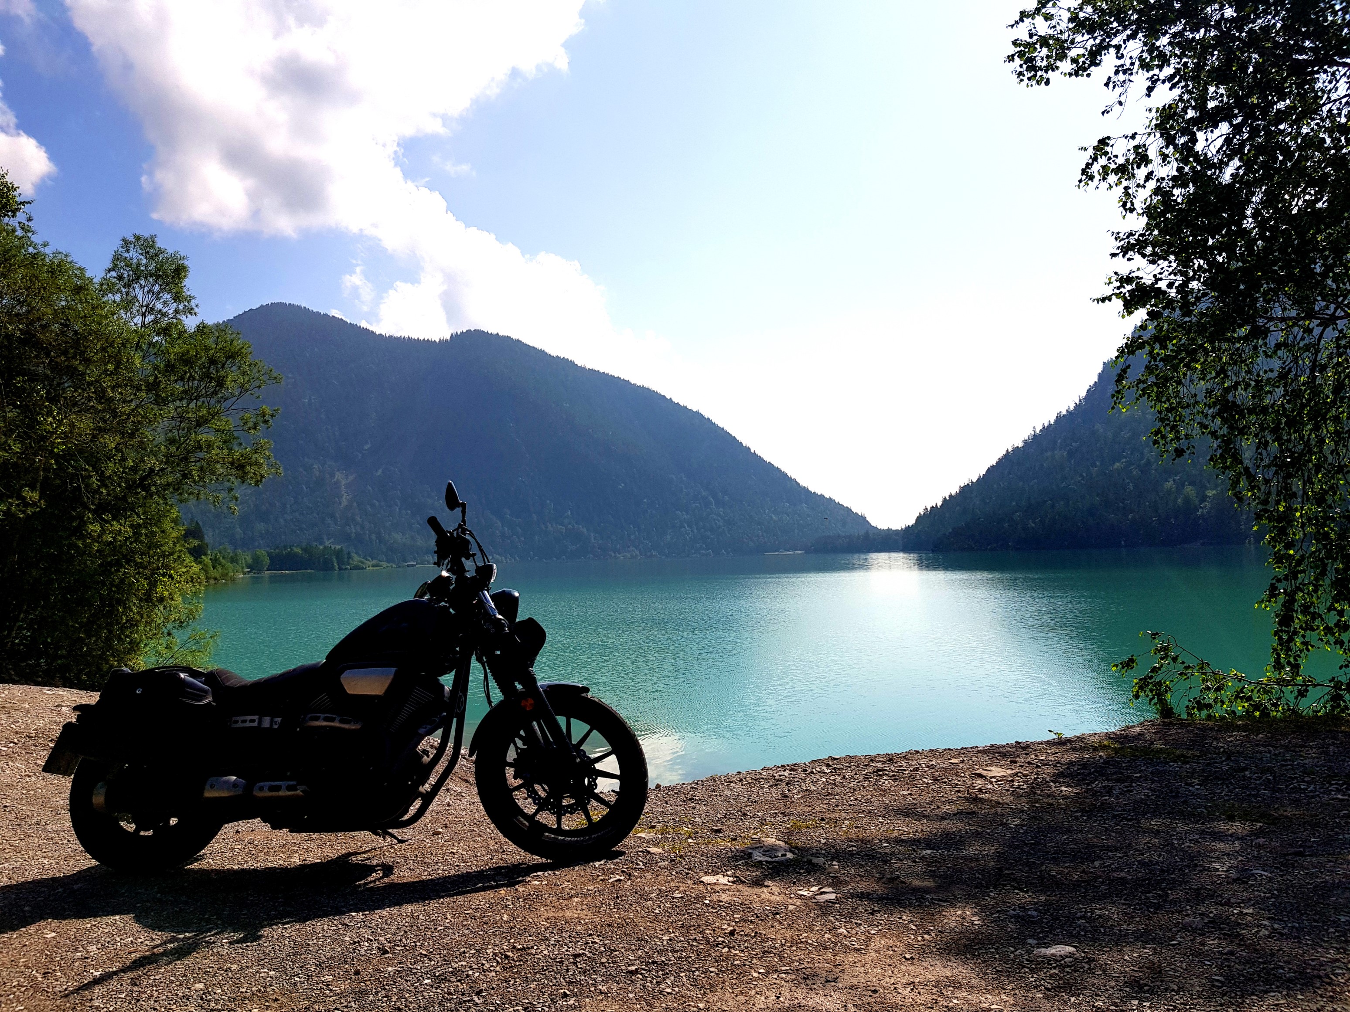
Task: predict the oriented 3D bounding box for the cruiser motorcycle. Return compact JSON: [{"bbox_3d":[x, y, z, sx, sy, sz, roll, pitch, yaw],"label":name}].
[{"bbox_3d":[-1.237,0.680,3.848,2.280,1.360,0.820,-3,-14,5],"label":"cruiser motorcycle"}]

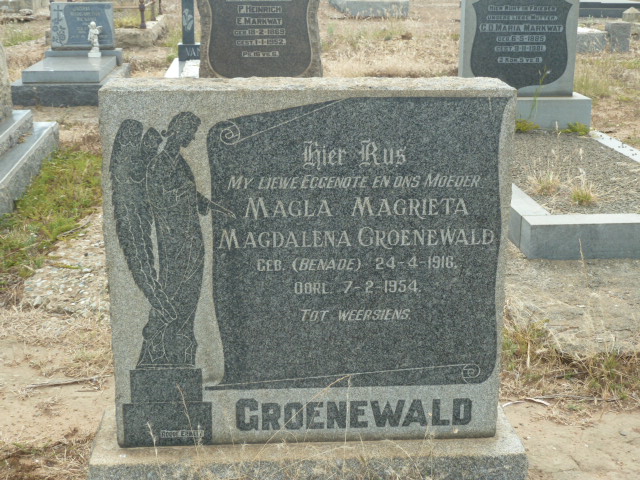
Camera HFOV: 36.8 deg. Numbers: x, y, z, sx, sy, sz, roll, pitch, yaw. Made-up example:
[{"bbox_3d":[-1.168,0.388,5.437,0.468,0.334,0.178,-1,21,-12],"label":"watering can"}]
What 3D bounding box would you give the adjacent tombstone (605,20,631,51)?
[{"bbox_3d":[3.638,-2.471,11.695,0.235,0.330,0.200,-1,16,-5],"label":"adjacent tombstone"}]

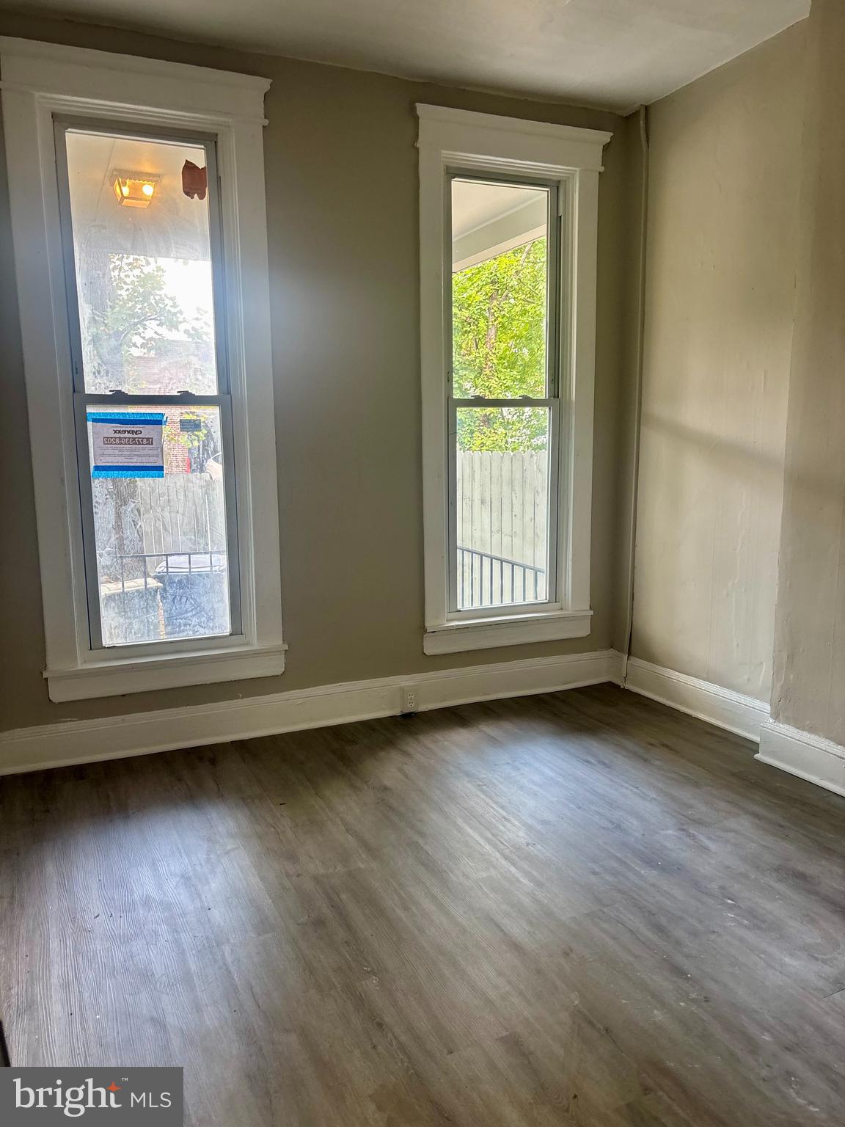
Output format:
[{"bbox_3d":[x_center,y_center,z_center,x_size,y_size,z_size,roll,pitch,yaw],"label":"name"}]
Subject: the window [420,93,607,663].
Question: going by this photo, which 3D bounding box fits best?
[{"bbox_3d":[0.453,-0.837,4.186,1.050,2.520,0.130,-4,9,-24],"label":"window"}]

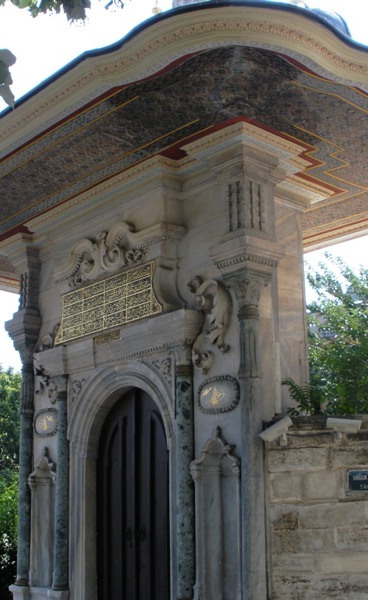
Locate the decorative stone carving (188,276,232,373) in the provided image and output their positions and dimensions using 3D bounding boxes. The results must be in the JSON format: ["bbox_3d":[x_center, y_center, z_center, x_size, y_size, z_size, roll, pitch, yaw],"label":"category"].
[{"bbox_3d":[0.325,0.275,9.986,0.220,1.130,0.660,11,-18,-39],"label":"decorative stone carving"}]

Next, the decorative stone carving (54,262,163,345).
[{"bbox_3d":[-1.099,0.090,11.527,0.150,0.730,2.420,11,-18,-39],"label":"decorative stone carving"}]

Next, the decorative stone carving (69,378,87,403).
[{"bbox_3d":[-1.521,1.311,12.053,0.070,0.360,0.420,11,-18,-39],"label":"decorative stone carving"}]

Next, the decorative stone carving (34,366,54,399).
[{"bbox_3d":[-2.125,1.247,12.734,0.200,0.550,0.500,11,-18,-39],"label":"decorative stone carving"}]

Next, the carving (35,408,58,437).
[{"bbox_3d":[-2.089,1.862,12.642,0.080,0.450,0.700,11,-18,-39],"label":"carving"}]

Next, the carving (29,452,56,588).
[{"bbox_3d":[-2.073,3.173,12.238,0.200,1.900,0.700,11,-18,-39],"label":"carving"}]

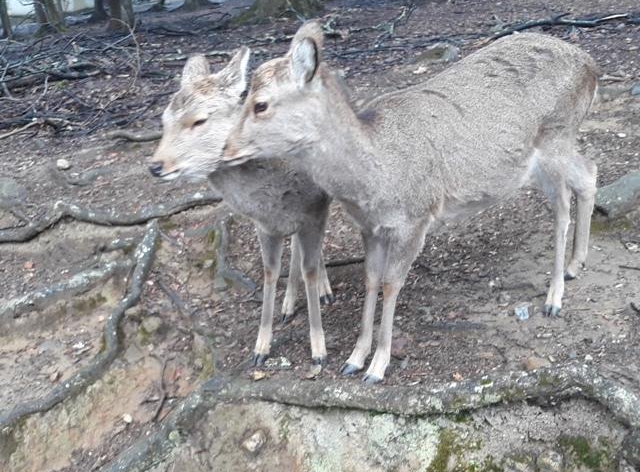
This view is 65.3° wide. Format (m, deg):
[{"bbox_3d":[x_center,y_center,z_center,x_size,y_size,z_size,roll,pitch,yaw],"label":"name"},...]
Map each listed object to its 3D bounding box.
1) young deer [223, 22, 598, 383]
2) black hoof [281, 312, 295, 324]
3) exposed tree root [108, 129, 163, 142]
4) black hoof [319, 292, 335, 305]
[{"bbox_3d":[0.313,-0.073,1.417,1.151,0.973,0.290,-6,16,-20],"label":"young deer"},{"bbox_3d":[-0.117,0.295,1.812,0.043,0.040,0.055,6,16,21],"label":"black hoof"},{"bbox_3d":[-1.243,-0.684,3.400,0.420,0.080,0.120,0,15,0],"label":"exposed tree root"},{"bbox_3d":[0.025,0.235,1.912,0.047,0.041,0.055,1,15,3],"label":"black hoof"}]

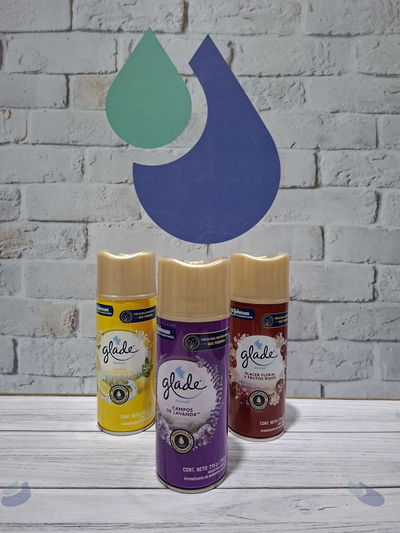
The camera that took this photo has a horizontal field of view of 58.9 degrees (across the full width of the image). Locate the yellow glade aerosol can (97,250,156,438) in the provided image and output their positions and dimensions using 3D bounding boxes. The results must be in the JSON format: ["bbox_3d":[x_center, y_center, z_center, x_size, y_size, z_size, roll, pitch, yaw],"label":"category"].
[{"bbox_3d":[-0.075,0.073,0.366,0.059,0.179,0.059,1,6,0],"label":"yellow glade aerosol can"}]

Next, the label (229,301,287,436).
[{"bbox_3d":[0.058,0.097,0.361,0.059,0.131,0.059,2,6,10],"label":"label"}]

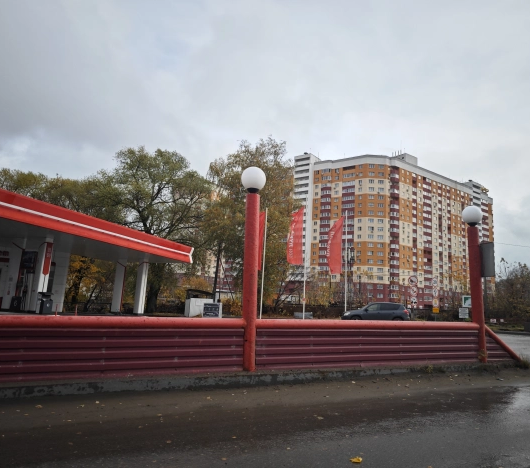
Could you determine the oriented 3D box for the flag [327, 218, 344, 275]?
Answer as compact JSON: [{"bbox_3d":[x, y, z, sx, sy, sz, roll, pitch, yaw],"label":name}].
[{"bbox_3d":[5.073,0.806,29.378,1.150,4.128,0.300,2,-11,6],"label":"flag"}]

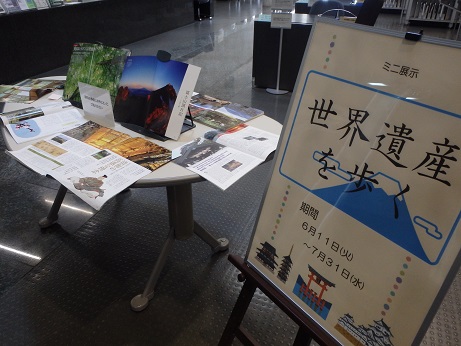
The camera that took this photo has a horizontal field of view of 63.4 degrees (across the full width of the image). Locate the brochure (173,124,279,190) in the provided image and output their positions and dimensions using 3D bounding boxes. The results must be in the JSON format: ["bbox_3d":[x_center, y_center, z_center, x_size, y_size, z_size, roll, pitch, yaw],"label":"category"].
[{"bbox_3d":[0.021,-0.079,1.297,0.300,0.040,0.410,26,39,37],"label":"brochure"}]

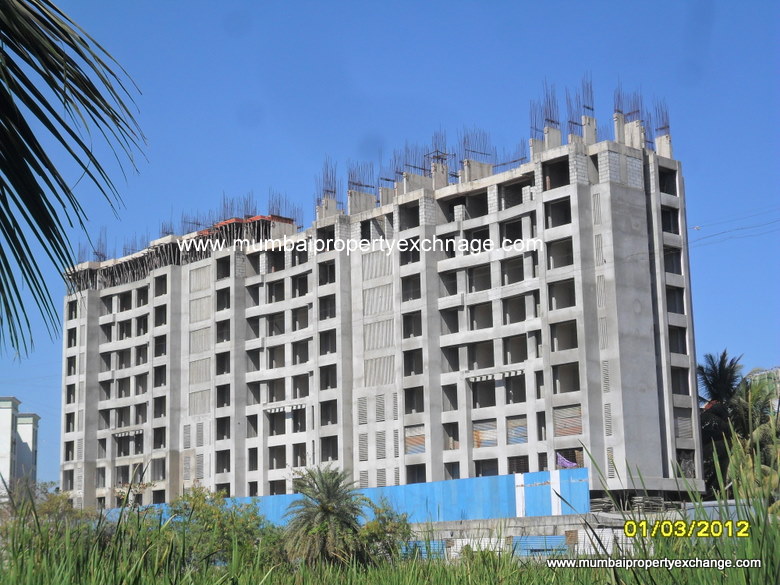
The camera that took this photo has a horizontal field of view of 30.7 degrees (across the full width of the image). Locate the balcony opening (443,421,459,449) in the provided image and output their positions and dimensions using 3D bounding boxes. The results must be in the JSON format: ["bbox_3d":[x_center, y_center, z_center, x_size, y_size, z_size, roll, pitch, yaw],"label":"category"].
[{"bbox_3d":[4.817,11.161,109.692,0.300,2.009,1.720,9,-15,-42],"label":"balcony opening"}]

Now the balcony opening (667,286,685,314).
[{"bbox_3d":[20.322,0.573,101.688,2.010,1.979,0.350,8,-15,-41],"label":"balcony opening"}]

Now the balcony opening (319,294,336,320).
[{"bbox_3d":[-4.878,1.332,118.949,0.900,1.980,2.050,9,-15,-42],"label":"balcony opening"}]

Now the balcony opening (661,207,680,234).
[{"bbox_3d":[20.775,-5.306,105.636,2.077,1.992,0.300,9,-15,-42],"label":"balcony opening"}]

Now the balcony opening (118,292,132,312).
[{"bbox_3d":[-27.139,0.985,146.923,0.500,2.020,2.290,9,-15,-43],"label":"balcony opening"}]

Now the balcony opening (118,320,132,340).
[{"bbox_3d":[-26.519,3.868,142.953,0.350,1.924,2.410,9,-15,-42],"label":"balcony opening"}]

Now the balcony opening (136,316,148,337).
[{"bbox_3d":[-25.121,3.433,144.900,0.300,2.009,1.950,9,-15,-42],"label":"balcony opening"}]

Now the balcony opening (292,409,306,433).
[{"bbox_3d":[-7.470,11.124,122.758,0.900,2.010,1.790,9,-15,-42],"label":"balcony opening"}]

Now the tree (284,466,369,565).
[{"bbox_3d":[-3.466,12.651,80.000,5.000,5.800,5.000,-1,-11,-3],"label":"tree"}]

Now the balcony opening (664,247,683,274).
[{"bbox_3d":[20.843,-2.362,105.062,2.077,1.992,0.300,9,-15,-42],"label":"balcony opening"}]

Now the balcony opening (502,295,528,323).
[{"bbox_3d":[9.215,1.326,103.921,0.350,1.959,2.224,9,-15,-42],"label":"balcony opening"}]

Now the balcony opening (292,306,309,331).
[{"bbox_3d":[-7.719,2.372,125.590,0.500,2.030,2.100,9,-15,-43],"label":"balcony opening"}]

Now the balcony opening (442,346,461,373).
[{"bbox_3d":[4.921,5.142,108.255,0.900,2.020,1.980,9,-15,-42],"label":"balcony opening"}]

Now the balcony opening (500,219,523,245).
[{"bbox_3d":[9.378,-4.451,106.386,0.800,2.057,2.209,9,-15,-42],"label":"balcony opening"}]

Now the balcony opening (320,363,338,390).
[{"bbox_3d":[-4.902,7.015,116.413,0.350,1.967,2.119,9,-15,-42],"label":"balcony opening"}]

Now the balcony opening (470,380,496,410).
[{"bbox_3d":[7.391,7.764,108.819,0.500,2.160,2.380,9,-15,-43],"label":"balcony opening"}]

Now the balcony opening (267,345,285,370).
[{"bbox_3d":[-10.067,5.859,127.633,0.500,2.030,2.650,9,-15,-43],"label":"balcony opening"}]

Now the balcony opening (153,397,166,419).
[{"bbox_3d":[-21.475,10.923,134.518,0.700,1.931,1.971,9,-15,-42],"label":"balcony opening"}]

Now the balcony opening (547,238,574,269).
[{"bbox_3d":[11.897,-2.662,98.515,0.450,1.972,2.446,9,-15,-42],"label":"balcony opening"}]

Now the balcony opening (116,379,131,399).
[{"bbox_3d":[-26.520,9.704,143.678,0.900,1.930,2.320,9,-15,-42],"label":"balcony opening"}]

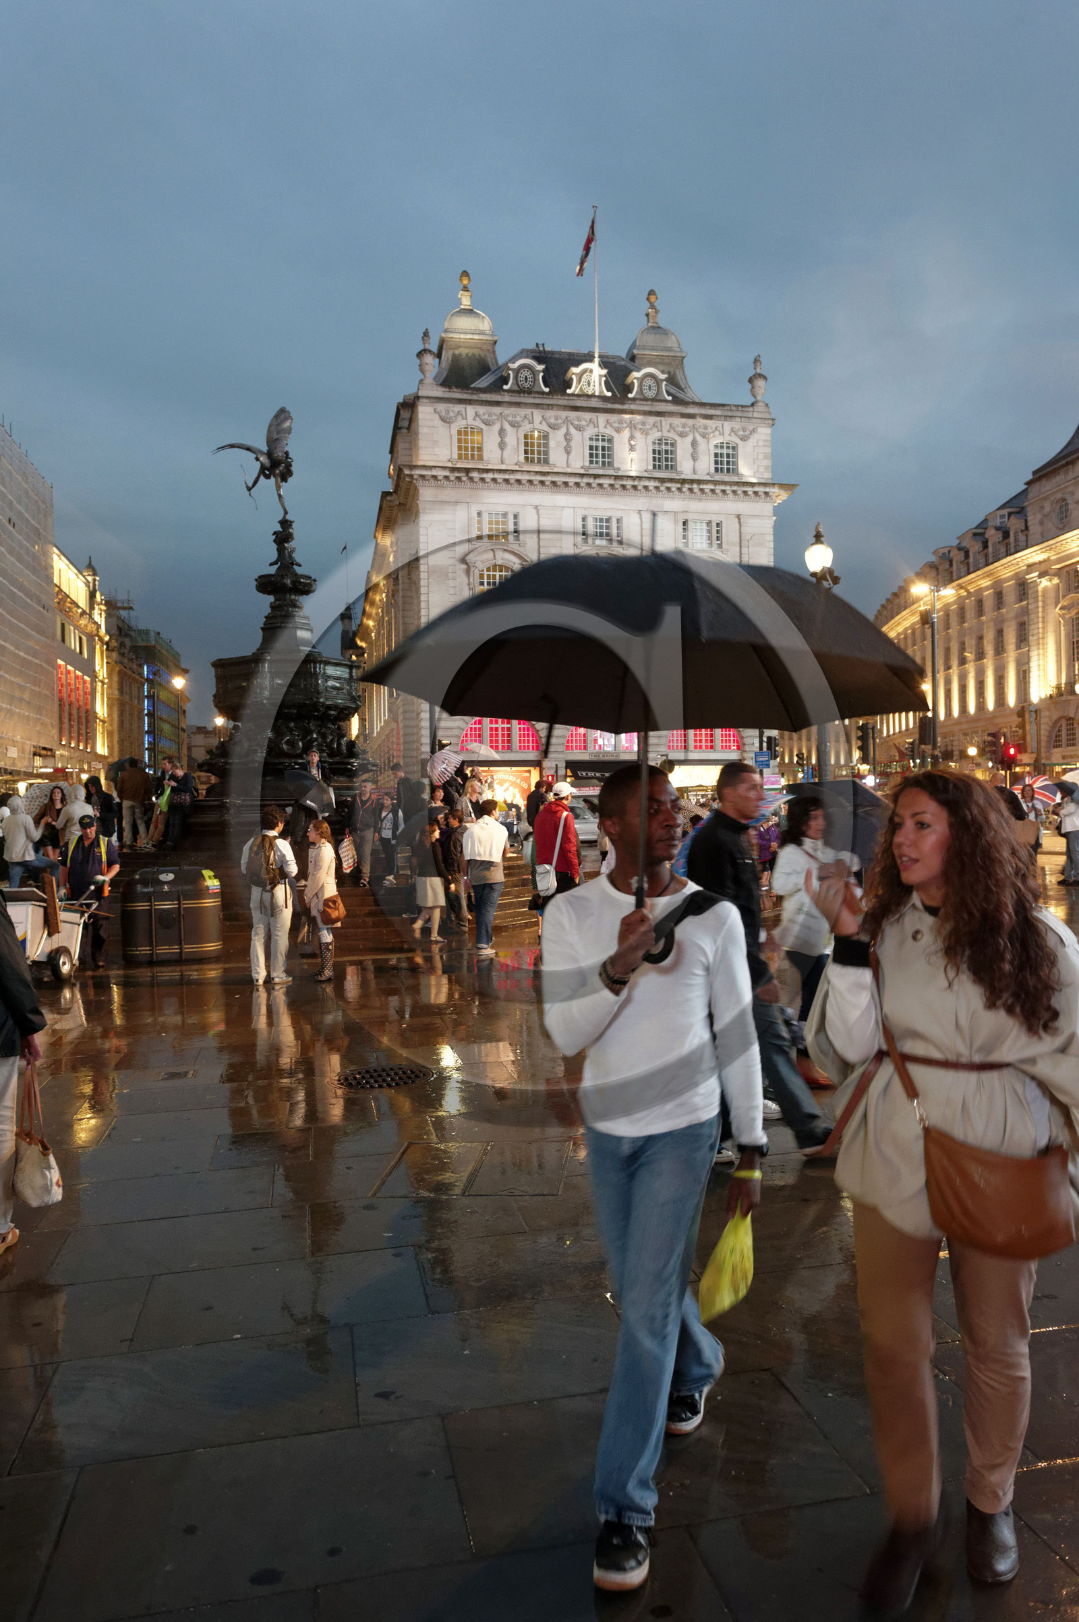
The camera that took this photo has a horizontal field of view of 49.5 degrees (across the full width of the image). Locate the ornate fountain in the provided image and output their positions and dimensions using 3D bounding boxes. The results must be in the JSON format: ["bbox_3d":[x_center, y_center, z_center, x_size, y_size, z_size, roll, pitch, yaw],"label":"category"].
[{"bbox_3d":[-4.768,-3.665,22.200,3.200,7.800,3.200,-1,0,-18],"label":"ornate fountain"}]

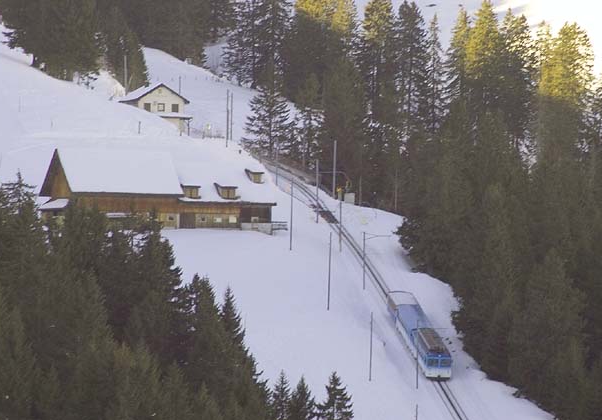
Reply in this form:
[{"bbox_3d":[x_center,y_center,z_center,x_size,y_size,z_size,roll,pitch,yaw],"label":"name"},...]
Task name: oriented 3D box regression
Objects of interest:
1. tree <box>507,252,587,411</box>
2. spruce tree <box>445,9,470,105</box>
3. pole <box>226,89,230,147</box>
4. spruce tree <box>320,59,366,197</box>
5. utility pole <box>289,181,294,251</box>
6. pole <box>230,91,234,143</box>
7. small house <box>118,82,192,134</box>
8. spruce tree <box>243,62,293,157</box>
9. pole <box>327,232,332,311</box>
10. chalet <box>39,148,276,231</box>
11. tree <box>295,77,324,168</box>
[{"bbox_3d":[28.174,13.830,680.000,8.458,18.402,8.458,1,-3,0],"label":"tree"},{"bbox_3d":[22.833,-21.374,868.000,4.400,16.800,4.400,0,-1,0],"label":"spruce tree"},{"bbox_3d":[-10.212,-12.958,838.000,0.280,8.300,0.280,0,-1,0],"label":"pole"},{"bbox_3d":[6.286,-12.203,880.000,6.804,20.708,6.804,1,-3,0],"label":"spruce tree"},{"bbox_3d":[-1.240,0.782,802.000,0.280,9.436,0.280,1,-3,0],"label":"utility pole"},{"bbox_3d":[-9.812,-13.309,856.000,0.280,7.800,0.280,0,-1,0],"label":"pole"},{"bbox_3d":[-22.988,-15.989,940.000,9.200,8.100,8.700,2,-3,-21],"label":"small house"},{"bbox_3d":[-4.719,-14.156,838.000,6.800,13.400,6.800,0,-1,0],"label":"spruce tree"},{"bbox_3d":[3.618,7.791,750.000,0.280,9.770,0.280,2,-3,0],"label":"pole"},{"bbox_3d":[-18.620,-2.595,772.000,28.300,10.800,12.500,0,-1,-20],"label":"chalet"},{"bbox_3d":[1.044,-12.456,828.000,4.200,13.000,4.200,0,-1,0],"label":"tree"}]

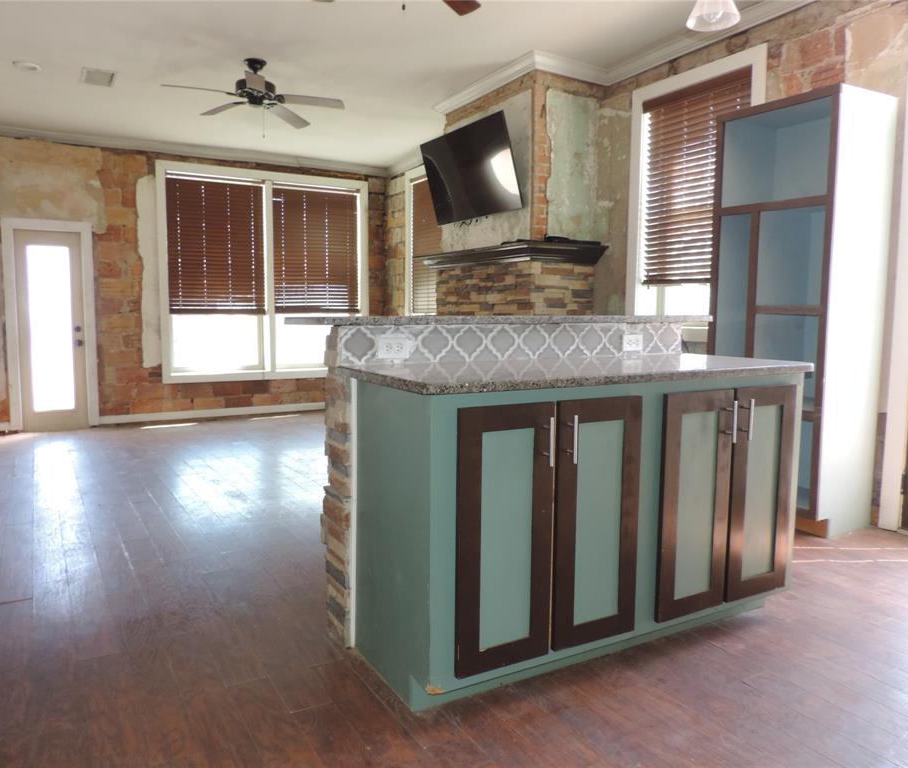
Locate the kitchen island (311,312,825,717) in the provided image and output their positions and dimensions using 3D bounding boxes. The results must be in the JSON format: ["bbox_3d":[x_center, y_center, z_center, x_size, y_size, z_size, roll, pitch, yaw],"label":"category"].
[{"bbox_3d":[0.395,0.306,2.627,1.708,1.103,0.969,-3,7,-29],"label":"kitchen island"}]

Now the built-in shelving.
[{"bbox_3d":[1.819,-0.350,3.820,0.482,2.182,0.707,-3,7,-30],"label":"built-in shelving"}]

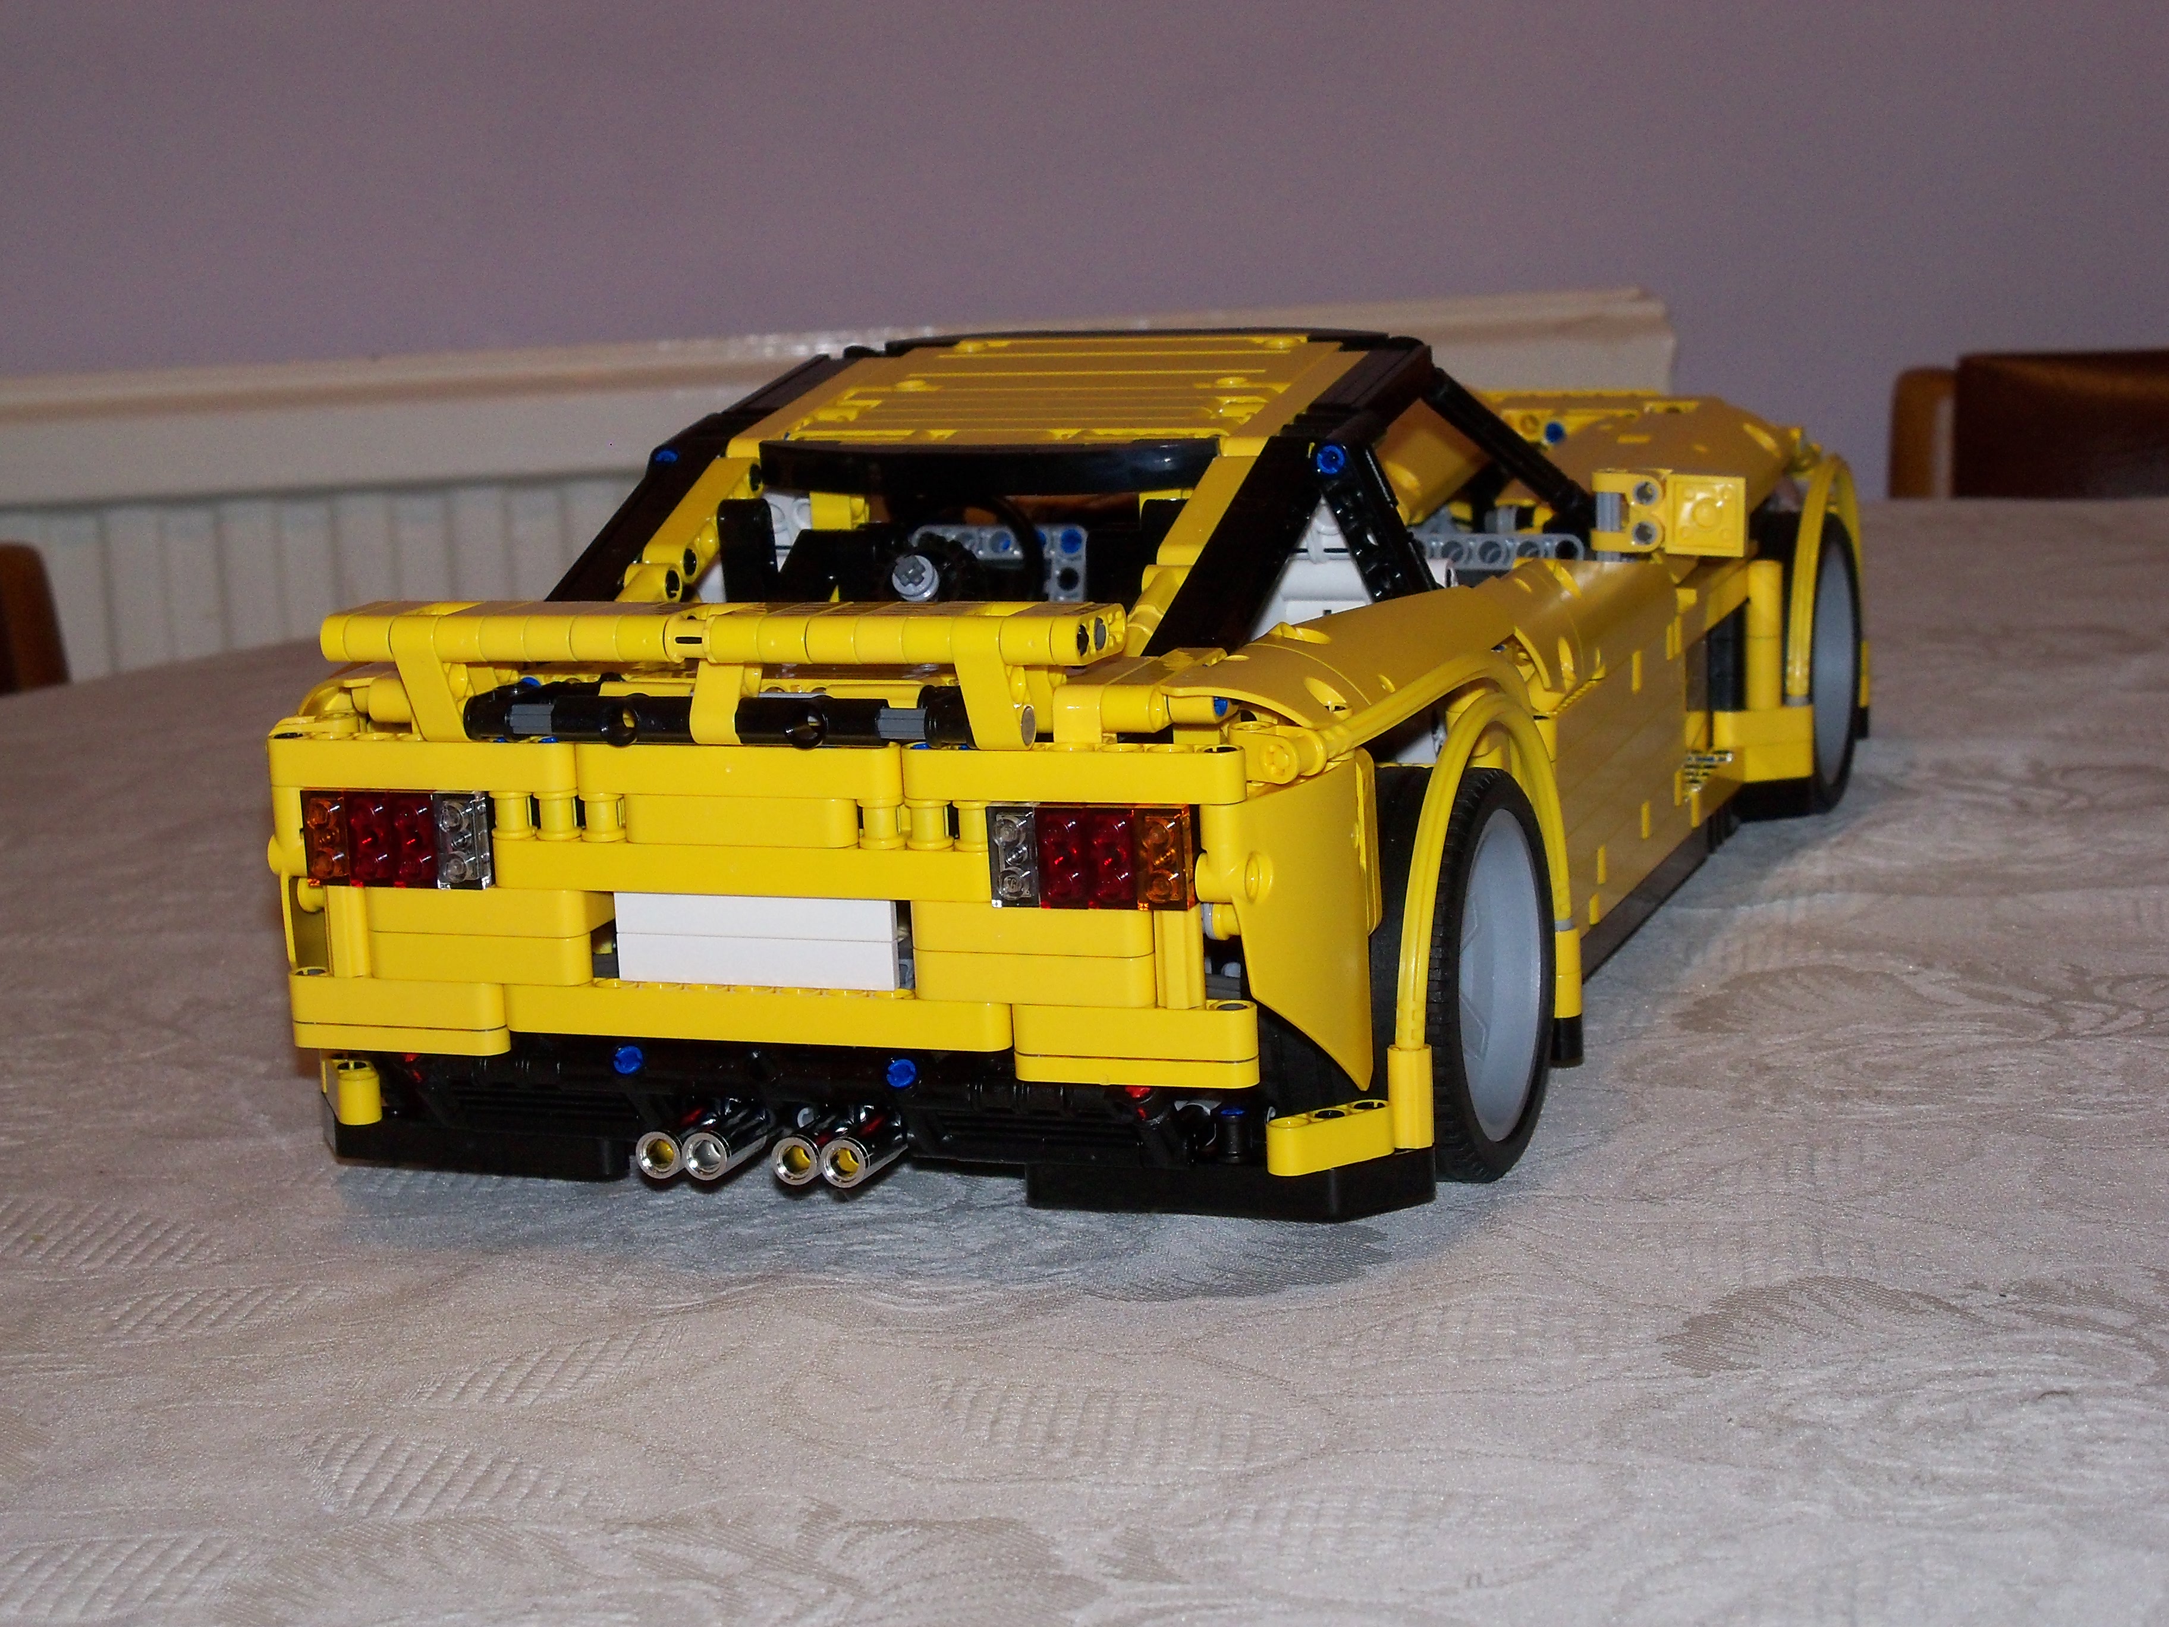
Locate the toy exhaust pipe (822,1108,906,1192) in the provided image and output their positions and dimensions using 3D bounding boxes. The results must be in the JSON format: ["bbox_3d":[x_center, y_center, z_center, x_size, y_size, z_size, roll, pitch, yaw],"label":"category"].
[{"bbox_3d":[-0.036,0.054,0.704,0.008,0.008,0.017,1,12,20],"label":"toy exhaust pipe"}]

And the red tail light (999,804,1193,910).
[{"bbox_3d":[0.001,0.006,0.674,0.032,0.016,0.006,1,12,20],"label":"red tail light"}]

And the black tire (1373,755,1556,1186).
[{"bbox_3d":[0.054,0.027,0.741,0.036,0.069,0.069,1,12,20],"label":"black tire"}]

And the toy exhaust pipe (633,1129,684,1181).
[{"bbox_3d":[-0.066,0.054,0.715,0.008,0.008,0.017,1,12,20],"label":"toy exhaust pipe"}]

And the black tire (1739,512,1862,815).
[{"bbox_3d":[0.159,-0.035,1.026,0.036,0.069,0.069,1,12,20],"label":"black tire"}]

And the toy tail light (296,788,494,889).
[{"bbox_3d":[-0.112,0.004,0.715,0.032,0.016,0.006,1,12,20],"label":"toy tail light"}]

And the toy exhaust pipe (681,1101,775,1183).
[{"bbox_3d":[-0.058,0.054,0.713,0.008,0.008,0.017,1,12,20],"label":"toy exhaust pipe"}]

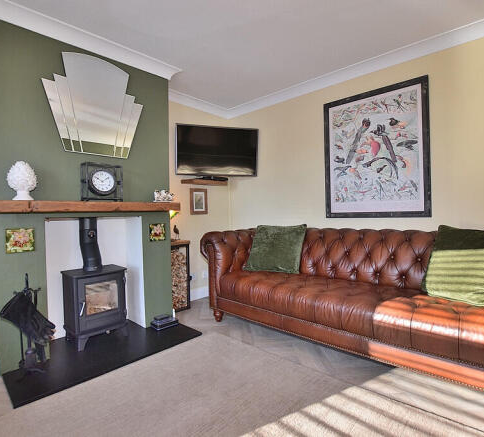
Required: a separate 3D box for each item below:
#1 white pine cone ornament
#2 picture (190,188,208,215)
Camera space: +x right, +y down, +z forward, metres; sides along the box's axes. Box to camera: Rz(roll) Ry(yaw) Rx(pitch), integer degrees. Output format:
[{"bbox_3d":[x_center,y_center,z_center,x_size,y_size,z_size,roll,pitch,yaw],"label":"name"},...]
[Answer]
[{"bbox_3d":[-1.428,-0.242,1.774,0.149,0.253,0.151,2,4,44],"label":"white pine cone ornament"},{"bbox_3d":[-0.529,-0.211,3.439,0.020,0.322,0.275,2,4,44],"label":"picture"}]

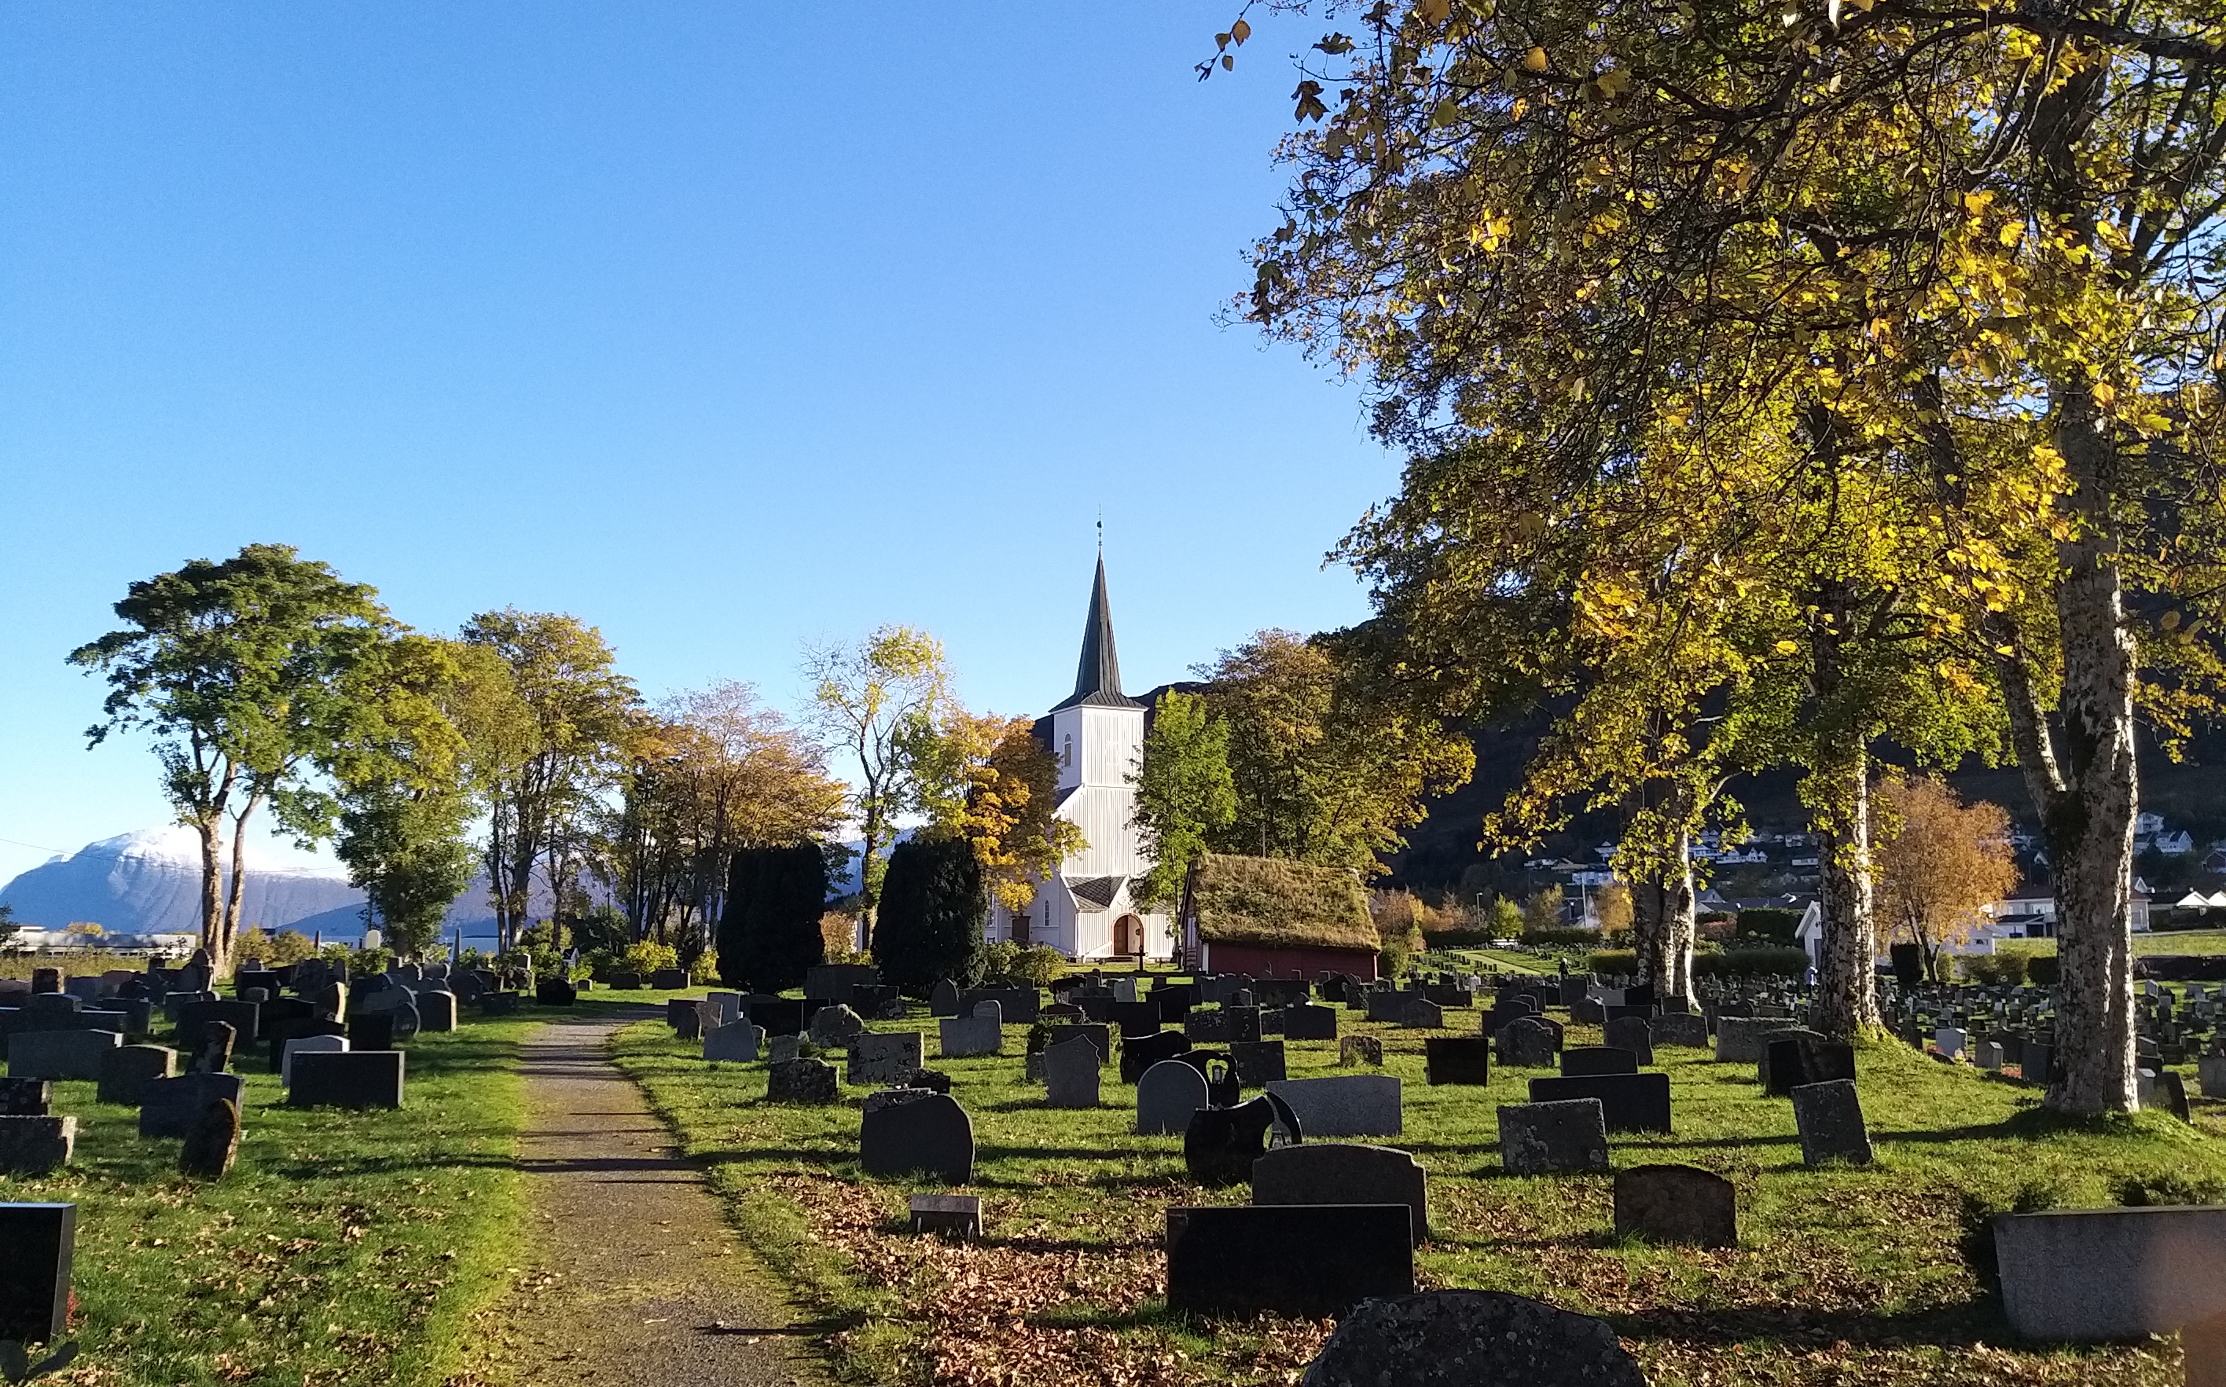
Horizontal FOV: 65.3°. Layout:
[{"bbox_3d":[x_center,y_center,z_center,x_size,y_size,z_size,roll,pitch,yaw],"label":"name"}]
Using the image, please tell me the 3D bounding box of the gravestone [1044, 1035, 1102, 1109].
[{"bbox_3d":[-0.378,3.616,16.609,0.524,0.669,0.140,-1,-8,3],"label":"gravestone"}]

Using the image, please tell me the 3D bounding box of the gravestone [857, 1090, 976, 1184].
[{"bbox_3d":[-1.244,2.842,11.152,0.722,0.590,0.140,0,-8,0],"label":"gravestone"}]

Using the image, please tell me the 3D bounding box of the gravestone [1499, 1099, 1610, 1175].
[{"bbox_3d":[2.898,2.946,11.537,0.701,0.457,0.140,-5,-8,-1],"label":"gravestone"}]

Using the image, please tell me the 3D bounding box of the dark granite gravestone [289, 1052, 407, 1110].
[{"bbox_3d":[-7.217,3.646,16.385,0.969,0.507,0.150,0,-8,0],"label":"dark granite gravestone"}]

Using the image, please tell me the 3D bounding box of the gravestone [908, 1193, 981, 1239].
[{"bbox_3d":[-0.916,2.875,9.550,0.370,0.210,0.210,0,-8,3],"label":"gravestone"}]

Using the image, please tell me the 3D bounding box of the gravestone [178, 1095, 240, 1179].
[{"bbox_3d":[-6.095,3.012,11.733,0.320,0.520,0.130,14,-7,5],"label":"gravestone"}]

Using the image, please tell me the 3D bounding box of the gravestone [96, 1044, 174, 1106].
[{"bbox_3d":[-9.264,3.630,16.485,0.623,0.552,0.150,0,-8,0],"label":"gravestone"}]

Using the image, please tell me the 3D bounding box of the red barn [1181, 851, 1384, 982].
[{"bbox_3d":[7.191,9.855,75.815,7.700,5.100,6.000,1,-8,-7],"label":"red barn"}]

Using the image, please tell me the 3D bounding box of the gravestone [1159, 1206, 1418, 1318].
[{"bbox_3d":[0.735,2.384,7.321,1.025,0.460,0.120,0,-8,2],"label":"gravestone"}]

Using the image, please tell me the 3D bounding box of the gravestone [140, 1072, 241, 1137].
[{"bbox_3d":[-7.136,3.218,13.528,0.762,0.488,0.120,0,-8,0],"label":"gravestone"}]

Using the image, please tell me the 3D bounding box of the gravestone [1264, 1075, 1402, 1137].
[{"bbox_3d":[1.712,3.226,13.537,1.045,0.475,0.140,0,-8,0],"label":"gravestone"}]

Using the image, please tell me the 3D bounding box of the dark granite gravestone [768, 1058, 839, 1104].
[{"bbox_3d":[-2.893,3.635,16.306,0.642,0.414,0.150,0,-8,0],"label":"dark granite gravestone"}]

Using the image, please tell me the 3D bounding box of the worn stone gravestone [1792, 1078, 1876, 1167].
[{"bbox_3d":[5.300,3.157,12.792,0.445,0.567,0.130,-10,-10,14],"label":"worn stone gravestone"}]

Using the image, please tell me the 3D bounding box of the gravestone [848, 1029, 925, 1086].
[{"bbox_3d":[-2.486,4.000,19.030,0.804,0.561,0.160,-1,-8,5],"label":"gravestone"}]

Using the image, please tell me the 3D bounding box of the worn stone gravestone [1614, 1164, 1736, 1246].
[{"bbox_3d":[2.881,2.637,8.980,0.620,0.407,0.140,0,-8,0],"label":"worn stone gravestone"}]

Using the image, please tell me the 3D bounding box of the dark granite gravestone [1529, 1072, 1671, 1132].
[{"bbox_3d":[3.859,3.263,13.818,1.095,0.478,0.130,0,-8,0],"label":"dark granite gravestone"}]

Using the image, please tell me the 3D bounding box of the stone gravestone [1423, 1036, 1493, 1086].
[{"bbox_3d":[3.571,3.820,18.018,0.665,0.511,0.140,0,-8,0],"label":"stone gravestone"}]

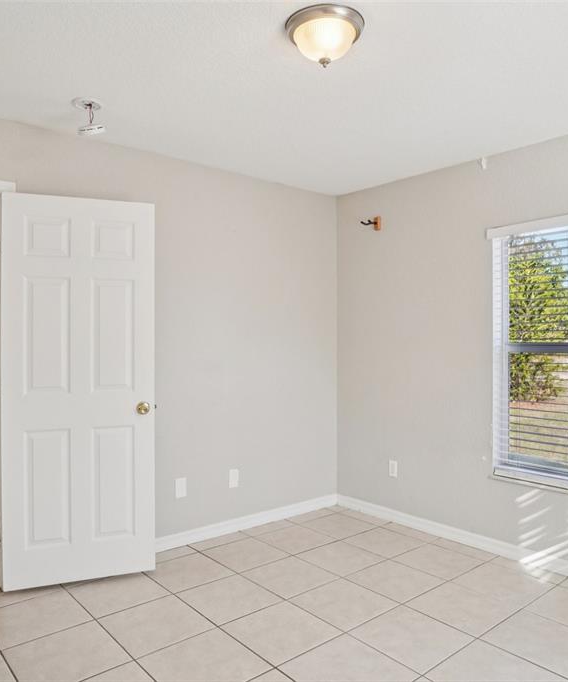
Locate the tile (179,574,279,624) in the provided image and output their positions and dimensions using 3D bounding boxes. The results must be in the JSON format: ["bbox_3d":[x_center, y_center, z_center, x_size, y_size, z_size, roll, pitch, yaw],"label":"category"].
[{"bbox_3d":[-0.279,1.330,2.659,0.405,0.010,0.405,0,-1,-40],"label":"tile"}]

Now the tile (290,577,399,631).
[{"bbox_3d":[0.300,1.329,2.607,0.405,0.010,0.405,0,-1,-40],"label":"tile"}]

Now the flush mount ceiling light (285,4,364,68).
[{"bbox_3d":[0.154,-1.100,1.930,0.305,0.143,0.305,0,-1,0],"label":"flush mount ceiling light"}]

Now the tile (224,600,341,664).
[{"bbox_3d":[-0.012,1.314,2.316,0.400,0.010,0.400,1,-1,-40],"label":"tile"}]

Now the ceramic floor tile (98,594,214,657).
[{"bbox_3d":[-0.585,1.314,2.366,0.400,0.010,0.400,1,-1,-40],"label":"ceramic floor tile"}]

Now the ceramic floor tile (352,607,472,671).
[{"bbox_3d":[0.560,1.313,2.265,0.400,0.010,0.400,1,-1,-40],"label":"ceramic floor tile"}]

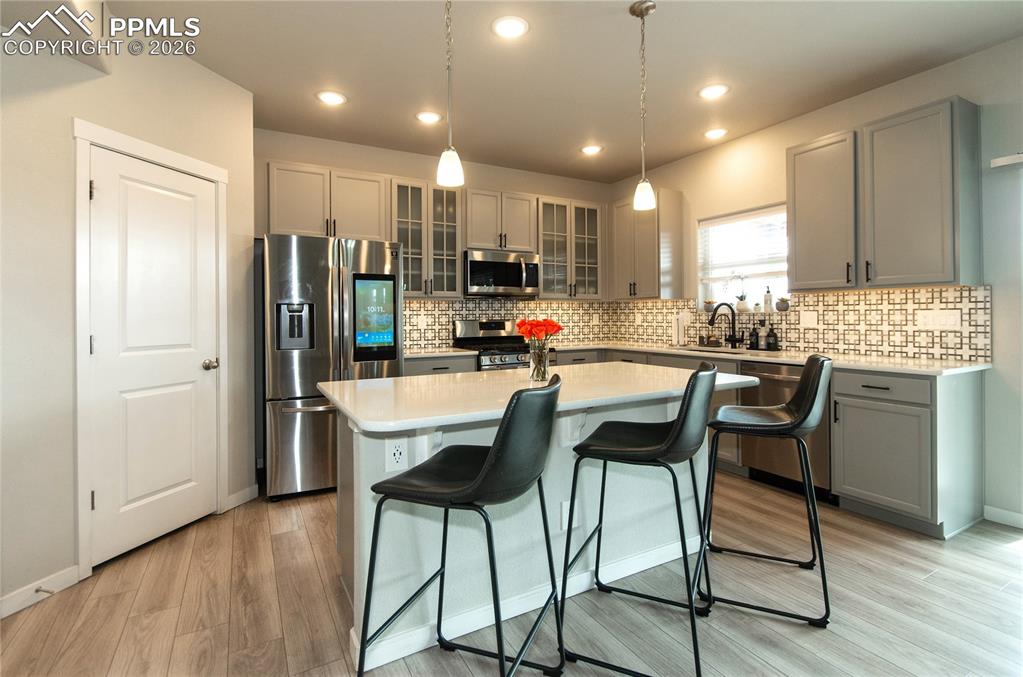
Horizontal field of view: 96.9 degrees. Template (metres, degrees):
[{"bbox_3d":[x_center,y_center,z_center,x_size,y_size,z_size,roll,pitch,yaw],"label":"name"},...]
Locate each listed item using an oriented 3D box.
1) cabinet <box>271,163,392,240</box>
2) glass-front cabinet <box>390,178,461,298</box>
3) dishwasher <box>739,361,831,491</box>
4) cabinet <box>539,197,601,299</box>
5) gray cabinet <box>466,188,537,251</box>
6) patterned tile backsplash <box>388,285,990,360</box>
[{"bbox_3d":[-1.503,-1.067,3.767,0.888,0.555,0.334,-2,3,-28],"label":"cabinet"},{"bbox_3d":[-0.788,-0.861,4.141,0.656,1.016,0.324,-2,3,-29],"label":"glass-front cabinet"},{"bbox_3d":[2.070,0.554,3.160,0.620,0.775,0.605,-2,3,-29],"label":"dishwasher"},{"bbox_3d":[0.550,-0.910,4.889,0.784,1.023,0.334,-2,3,-28],"label":"cabinet"},{"bbox_3d":[-0.162,-1.116,4.494,0.767,0.557,0.334,-2,3,-28],"label":"gray cabinet"},{"bbox_3d":[0.812,-0.102,3.379,2.597,0.457,3.245,-2,3,-29],"label":"patterned tile backsplash"}]

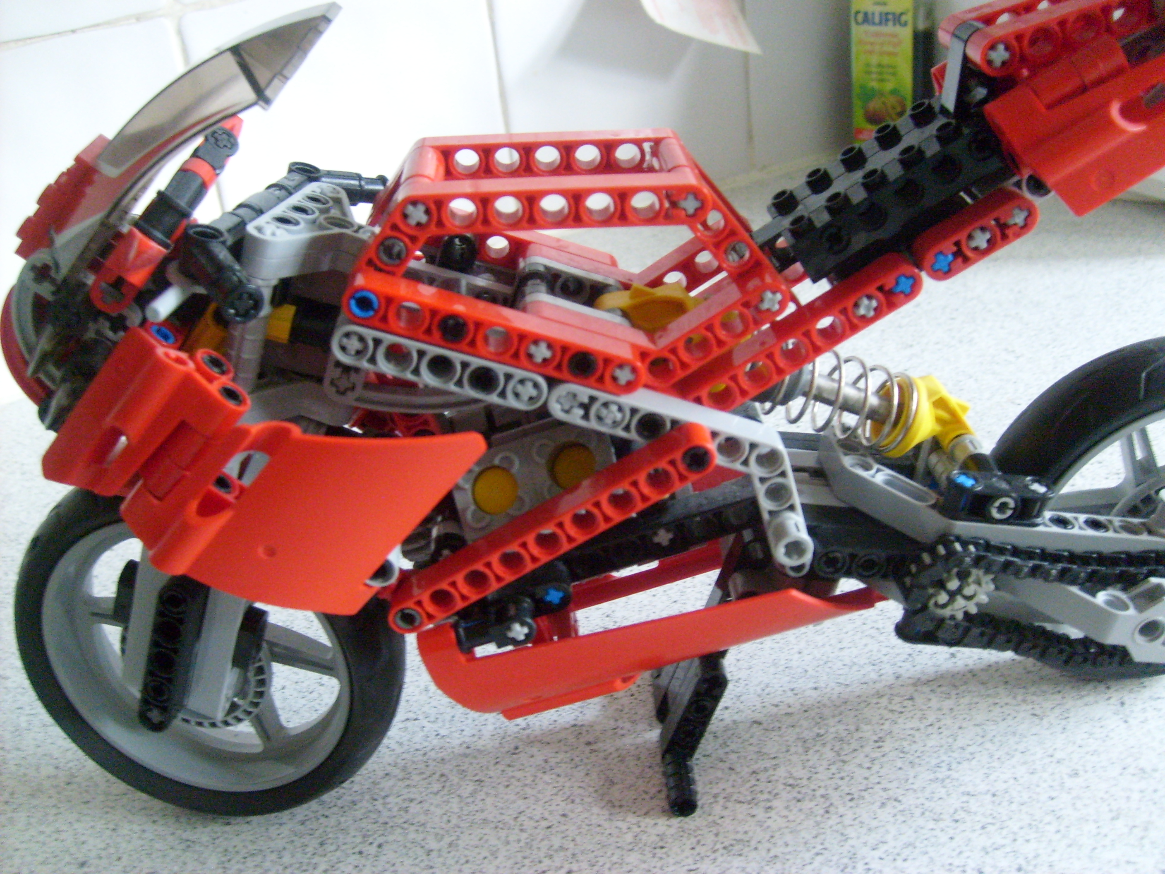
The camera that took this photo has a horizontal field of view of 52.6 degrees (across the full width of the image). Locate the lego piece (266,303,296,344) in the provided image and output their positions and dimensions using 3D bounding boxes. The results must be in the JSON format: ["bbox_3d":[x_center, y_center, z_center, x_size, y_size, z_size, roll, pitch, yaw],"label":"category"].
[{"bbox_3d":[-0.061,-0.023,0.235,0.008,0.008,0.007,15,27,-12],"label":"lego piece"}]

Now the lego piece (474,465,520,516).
[{"bbox_3d":[-0.017,0.011,0.238,0.010,0.010,0.005,-3,-15,9],"label":"lego piece"}]

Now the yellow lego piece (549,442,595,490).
[{"bbox_3d":[-0.001,0.007,0.239,0.010,0.010,0.005,-3,-15,9],"label":"yellow lego piece"}]

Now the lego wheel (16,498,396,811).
[{"bbox_3d":[-0.088,0.049,0.280,0.094,0.094,0.022,-2,23,11],"label":"lego wheel"}]

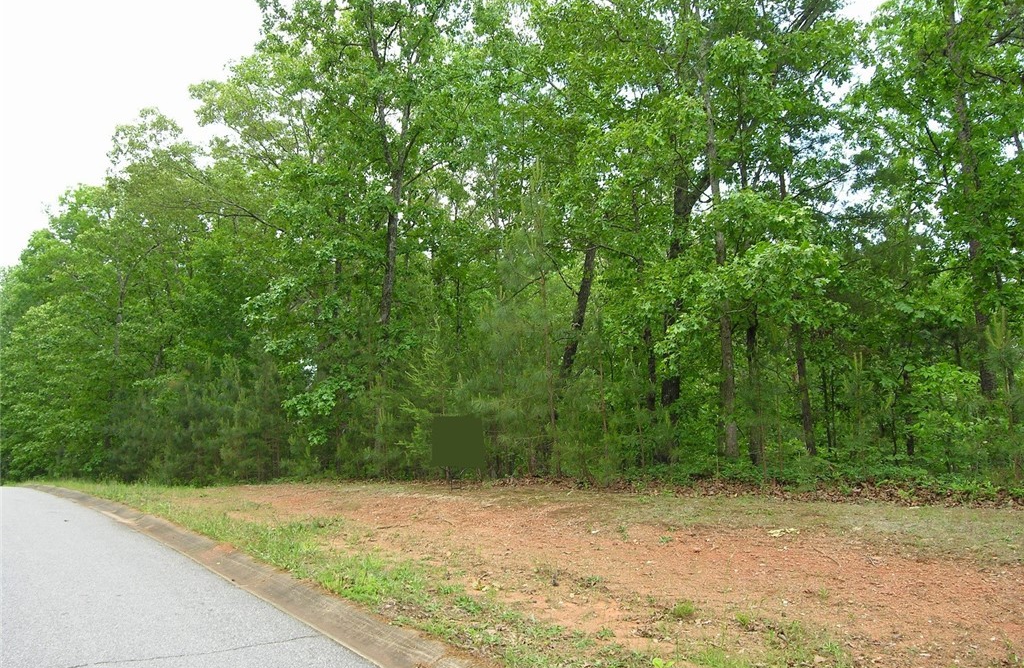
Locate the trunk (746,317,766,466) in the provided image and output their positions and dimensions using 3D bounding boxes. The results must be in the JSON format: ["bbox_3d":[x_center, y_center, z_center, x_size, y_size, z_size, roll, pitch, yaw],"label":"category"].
[{"bbox_3d":[6.238,1.501,18.267,0.310,3.950,0.310,0,-8,0],"label":"trunk"}]

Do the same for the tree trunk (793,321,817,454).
[{"bbox_3d":[8.268,1.564,19.975,0.280,3.830,0.280,-3,-8,0],"label":"tree trunk"}]

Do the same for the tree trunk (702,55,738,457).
[{"bbox_3d":[5.675,-2.391,19.514,0.420,11.670,0.400,-1,-8,0],"label":"tree trunk"}]

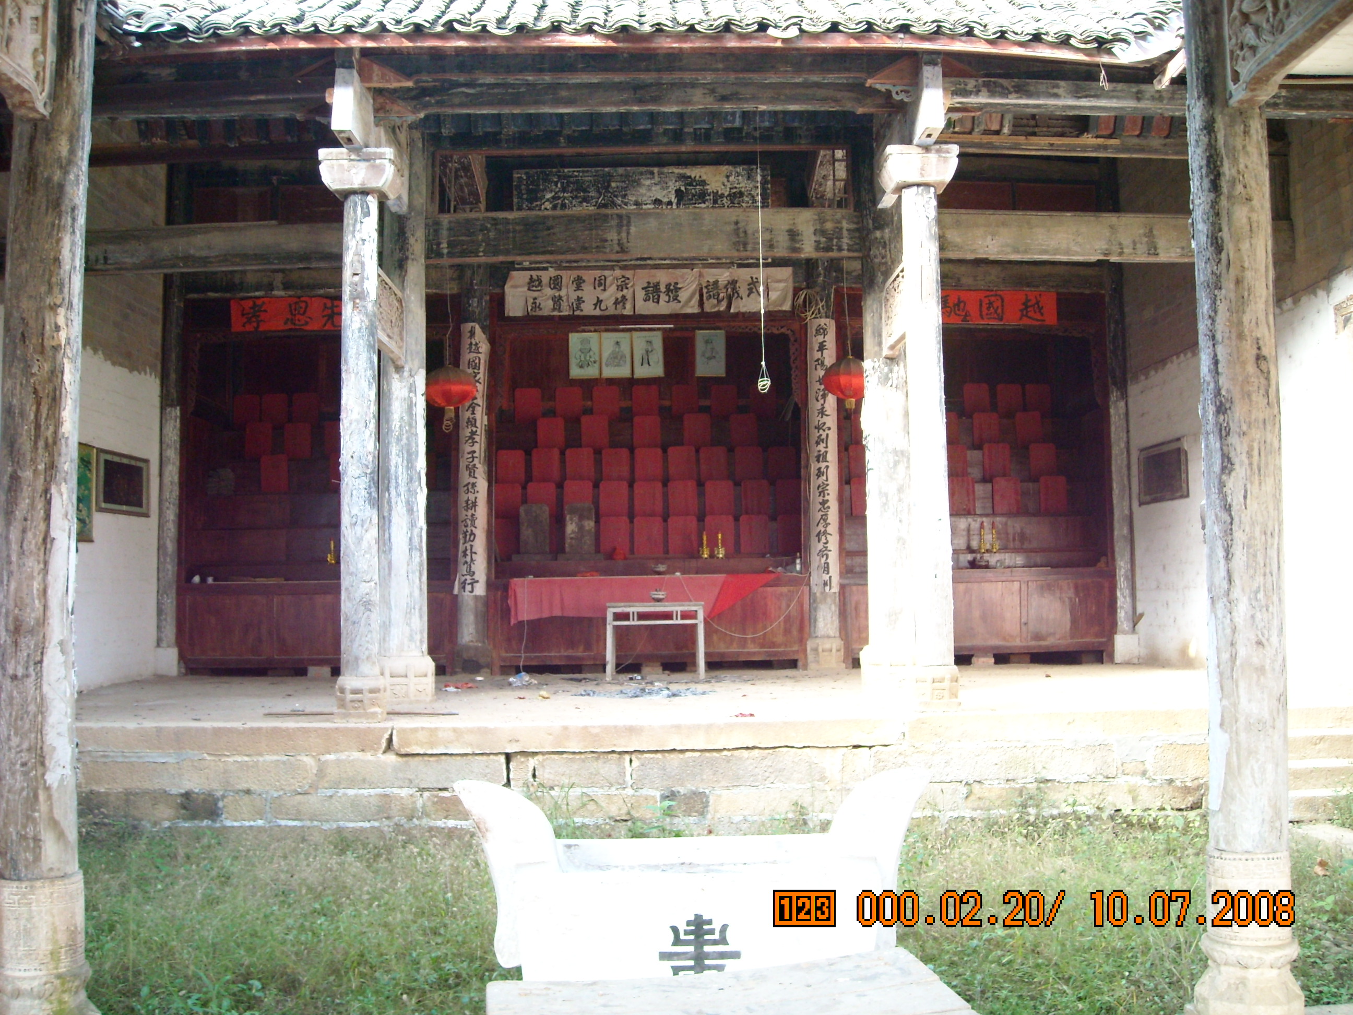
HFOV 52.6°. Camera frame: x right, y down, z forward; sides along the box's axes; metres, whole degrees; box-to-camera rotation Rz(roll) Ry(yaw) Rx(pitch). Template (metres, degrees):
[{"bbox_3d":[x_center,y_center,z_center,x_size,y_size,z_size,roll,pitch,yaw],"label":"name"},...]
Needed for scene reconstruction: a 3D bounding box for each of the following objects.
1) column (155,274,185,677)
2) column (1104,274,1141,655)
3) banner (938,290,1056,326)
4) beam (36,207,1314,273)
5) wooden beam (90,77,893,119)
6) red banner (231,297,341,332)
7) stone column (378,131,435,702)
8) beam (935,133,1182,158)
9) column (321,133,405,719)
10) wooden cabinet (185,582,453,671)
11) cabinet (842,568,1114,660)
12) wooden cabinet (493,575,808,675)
[{"bbox_3d":[-5.922,-0.463,16.107,0.280,4.851,0.280,-1,-4,-1],"label":"column"},{"bbox_3d":[5.243,-0.596,16.290,0.280,4.902,0.280,-1,-4,-1],"label":"column"},{"bbox_3d":[3.532,-2.355,16.147,1.941,0.398,0.031,-1,-4,-1],"label":"banner"},{"bbox_3d":[-0.136,-2.272,11.820,10.954,0.390,0.200,-1,-4,-1],"label":"beam"},{"bbox_3d":[-1.615,-2.987,10.105,6.494,0.280,0.240,-1,-4,-1],"label":"wooden beam"},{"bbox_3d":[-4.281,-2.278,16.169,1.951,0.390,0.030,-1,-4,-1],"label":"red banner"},{"bbox_3d":[-2.308,-0.809,11.582,0.471,4.869,0.471,-1,-4,-1],"label":"stone column"},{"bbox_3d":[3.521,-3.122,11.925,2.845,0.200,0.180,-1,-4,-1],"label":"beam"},{"bbox_3d":[-2.266,-0.530,9.920,0.535,4.077,0.540,-1,-4,-1],"label":"column"},{"bbox_3d":[-4.150,1.411,16.153,3.241,1.079,0.550,-1,-4,-1],"label":"wooden cabinet"},{"bbox_3d":[3.530,1.310,16.280,3.203,1.133,0.550,-1,-4,-1],"label":"cabinet"},{"bbox_3d":[-0.331,1.358,15.962,3.627,1.087,0.779,-1,-4,-1],"label":"wooden cabinet"}]

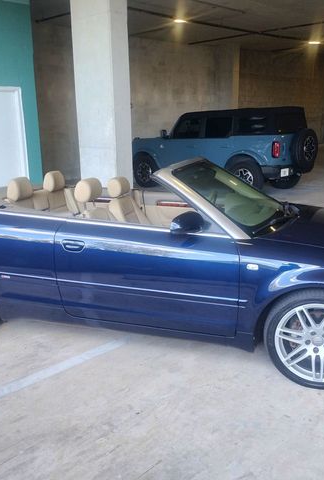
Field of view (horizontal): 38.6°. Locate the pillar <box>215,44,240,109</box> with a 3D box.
[{"bbox_3d":[2.171,-4.306,15.475,0.380,3.860,0.800,-13,17,-43],"label":"pillar"}]

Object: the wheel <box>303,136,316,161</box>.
[{"bbox_3d":[3.016,-1.912,9.653,0.180,0.485,0.485,12,19,42],"label":"wheel"}]

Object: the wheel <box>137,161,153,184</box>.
[{"bbox_3d":[-0.375,-1.714,11.670,0.490,0.490,0.200,11,19,41],"label":"wheel"}]

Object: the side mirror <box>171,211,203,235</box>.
[{"bbox_3d":[0.157,-0.108,2.845,0.150,0.140,0.220,4,13,17],"label":"side mirror"}]

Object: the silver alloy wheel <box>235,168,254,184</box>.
[{"bbox_3d":[1.787,-1.283,9.789,0.485,0.485,0.190,12,19,42],"label":"silver alloy wheel"}]

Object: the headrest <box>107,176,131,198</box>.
[{"bbox_3d":[-0.394,-0.480,4.215,0.130,0.190,0.260,4,13,17],"label":"headrest"}]

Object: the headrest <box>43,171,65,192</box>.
[{"bbox_3d":[-1.016,-0.551,4.355,0.125,0.190,0.250,3,15,17],"label":"headrest"}]

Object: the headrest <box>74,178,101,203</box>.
[{"bbox_3d":[-0.566,-0.381,3.560,0.135,0.180,0.260,3,15,17],"label":"headrest"}]

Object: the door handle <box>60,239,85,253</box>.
[{"bbox_3d":[-0.601,0.037,3.114,0.180,0.075,0.055,3,15,17],"label":"door handle"}]

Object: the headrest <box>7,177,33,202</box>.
[{"bbox_3d":[-1.176,-0.420,3.825,0.130,0.190,0.250,4,13,17],"label":"headrest"}]

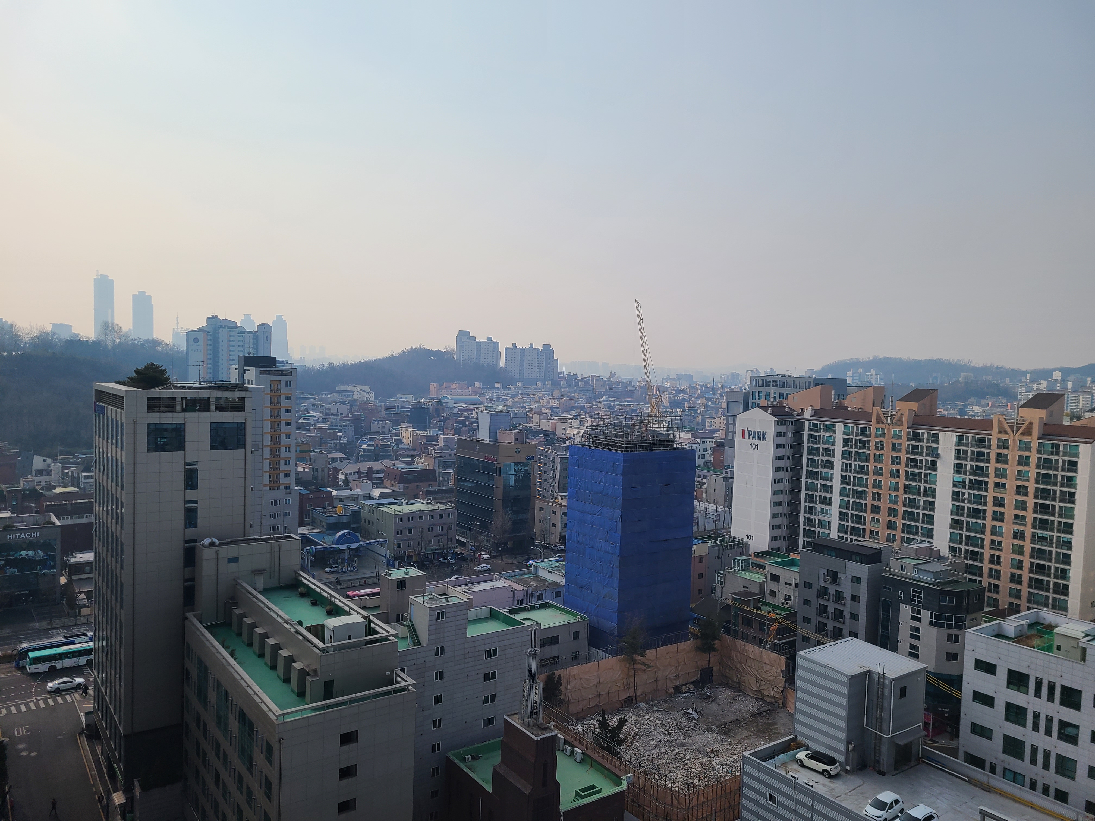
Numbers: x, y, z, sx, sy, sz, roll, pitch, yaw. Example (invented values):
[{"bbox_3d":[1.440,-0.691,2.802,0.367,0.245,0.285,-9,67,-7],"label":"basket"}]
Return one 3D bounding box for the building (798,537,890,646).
[{"bbox_3d":[46.167,33.152,127.298,7.300,27.000,12.400,0,4,-35],"label":"building"}]

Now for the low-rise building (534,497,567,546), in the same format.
[{"bbox_3d":[4.030,34.050,252.350,9.500,12.800,13.000,0,3,-35],"label":"low-rise building"}]

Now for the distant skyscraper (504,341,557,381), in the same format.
[{"bbox_3d":[-17.290,-49.830,875.000,54.000,42.320,15.000,2,3,-1],"label":"distant skyscraper"}]

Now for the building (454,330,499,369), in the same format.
[{"bbox_3d":[-73.640,-61.220,885.000,46.000,49.710,15.000,2,3,-5],"label":"building"}]

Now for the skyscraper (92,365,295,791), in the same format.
[{"bbox_3d":[-46.942,19.701,103.258,14.760,45.313,24.140,0,4,-36],"label":"skyscraper"}]

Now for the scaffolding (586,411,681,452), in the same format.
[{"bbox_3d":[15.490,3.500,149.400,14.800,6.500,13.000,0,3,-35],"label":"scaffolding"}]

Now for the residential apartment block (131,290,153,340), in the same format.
[{"bbox_3d":[-935.770,-170.950,1900.000,38.000,209.490,36.000,0,3,-26],"label":"residential apartment block"}]

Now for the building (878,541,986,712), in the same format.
[{"bbox_3d":[58.037,34.701,124.495,8.800,25.000,11.900,0,4,-35],"label":"building"}]

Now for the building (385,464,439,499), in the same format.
[{"bbox_3d":[-44.540,25.700,268.690,13.400,14.500,11.000,0,3,-35],"label":"building"}]

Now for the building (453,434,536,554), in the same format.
[{"bbox_3d":[-15.920,24.240,245.380,12.600,31.000,24.500,0,3,-35],"label":"building"}]

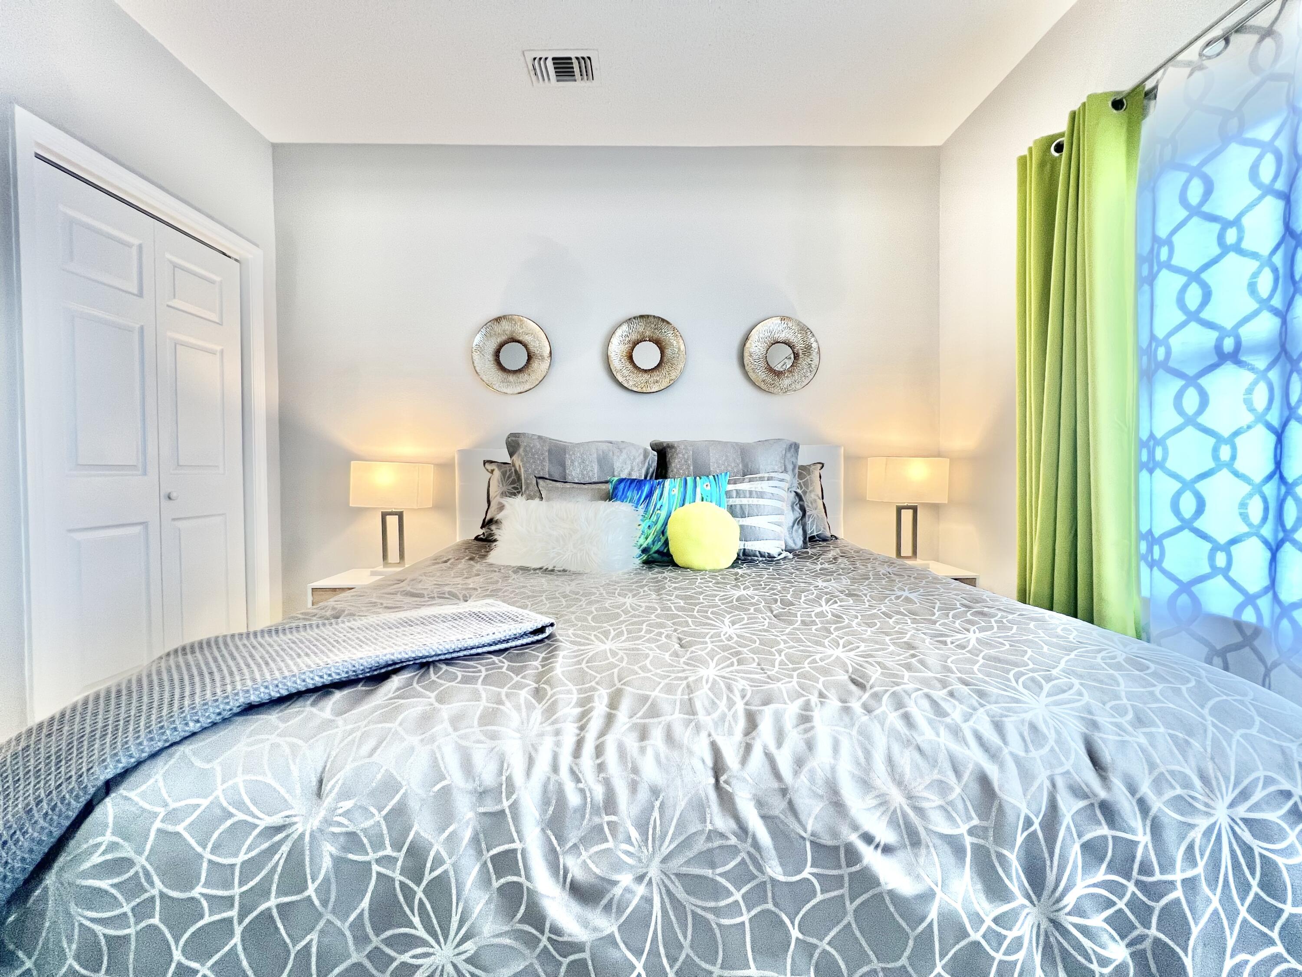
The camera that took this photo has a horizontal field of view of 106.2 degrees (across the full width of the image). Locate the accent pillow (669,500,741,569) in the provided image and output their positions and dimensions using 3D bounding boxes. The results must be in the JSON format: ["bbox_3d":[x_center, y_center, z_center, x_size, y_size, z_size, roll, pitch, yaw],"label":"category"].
[{"bbox_3d":[0.185,0.169,1.726,0.250,0.240,0.160,0,-14,-1],"label":"accent pillow"}]

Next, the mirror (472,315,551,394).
[{"bbox_3d":[-0.711,-0.686,2.494,0.398,0.398,0.050,0,2,-1],"label":"mirror"}]

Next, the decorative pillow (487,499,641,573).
[{"bbox_3d":[-0.324,0.158,1.866,0.560,0.305,0.165,0,-23,7],"label":"decorative pillow"}]

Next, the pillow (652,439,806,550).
[{"bbox_3d":[0.352,0.020,2.275,0.690,0.510,0.180,0,-15,-1],"label":"pillow"}]

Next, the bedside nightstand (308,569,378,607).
[{"bbox_3d":[-1.279,0.697,2.337,0.470,0.565,0.355,0,2,-1],"label":"bedside nightstand"}]

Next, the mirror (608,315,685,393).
[{"bbox_3d":[-0.021,-0.693,2.507,0.398,0.398,0.050,0,2,-1],"label":"mirror"}]

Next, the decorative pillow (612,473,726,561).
[{"bbox_3d":[0.071,0.110,1.944,0.470,0.390,0.130,0,-27,-1],"label":"decorative pillow"}]

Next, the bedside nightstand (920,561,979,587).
[{"bbox_3d":[1.247,0.652,2.405,0.480,0.540,0.360,0,1,-1],"label":"bedside nightstand"}]

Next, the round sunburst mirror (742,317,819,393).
[{"bbox_3d":[0.679,-0.698,2.550,0.400,0.400,0.040,0,1,-1],"label":"round sunburst mirror"}]

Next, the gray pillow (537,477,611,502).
[{"bbox_3d":[-0.250,0.104,2.090,0.460,0.390,0.140,0,-23,-1],"label":"gray pillow"}]

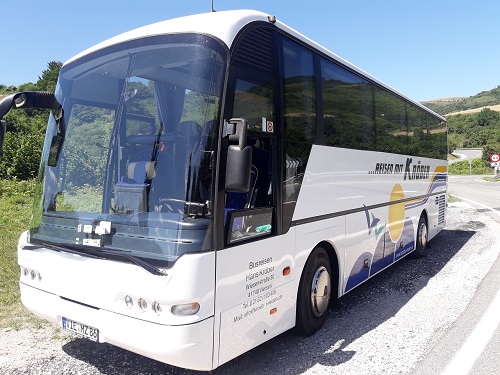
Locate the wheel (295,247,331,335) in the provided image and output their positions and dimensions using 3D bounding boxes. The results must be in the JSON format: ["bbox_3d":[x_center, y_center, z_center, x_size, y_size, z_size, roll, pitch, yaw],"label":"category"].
[{"bbox_3d":[0.680,1.201,4.815,0.300,1.000,1.000,1,2,35],"label":"wheel"}]

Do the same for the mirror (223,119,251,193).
[{"bbox_3d":[-0.095,-0.243,3.246,0.200,0.560,0.130,1,2,35],"label":"mirror"}]

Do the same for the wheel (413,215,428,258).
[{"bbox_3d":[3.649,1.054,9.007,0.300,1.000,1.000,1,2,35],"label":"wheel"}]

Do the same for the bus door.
[{"bbox_3d":[0.068,0.243,3.675,0.120,2.300,1.250,1,2,35],"label":"bus door"}]

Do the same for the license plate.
[{"bbox_3d":[-1.498,1.247,3.554,0.520,0.115,0.020,1,2,35],"label":"license plate"}]

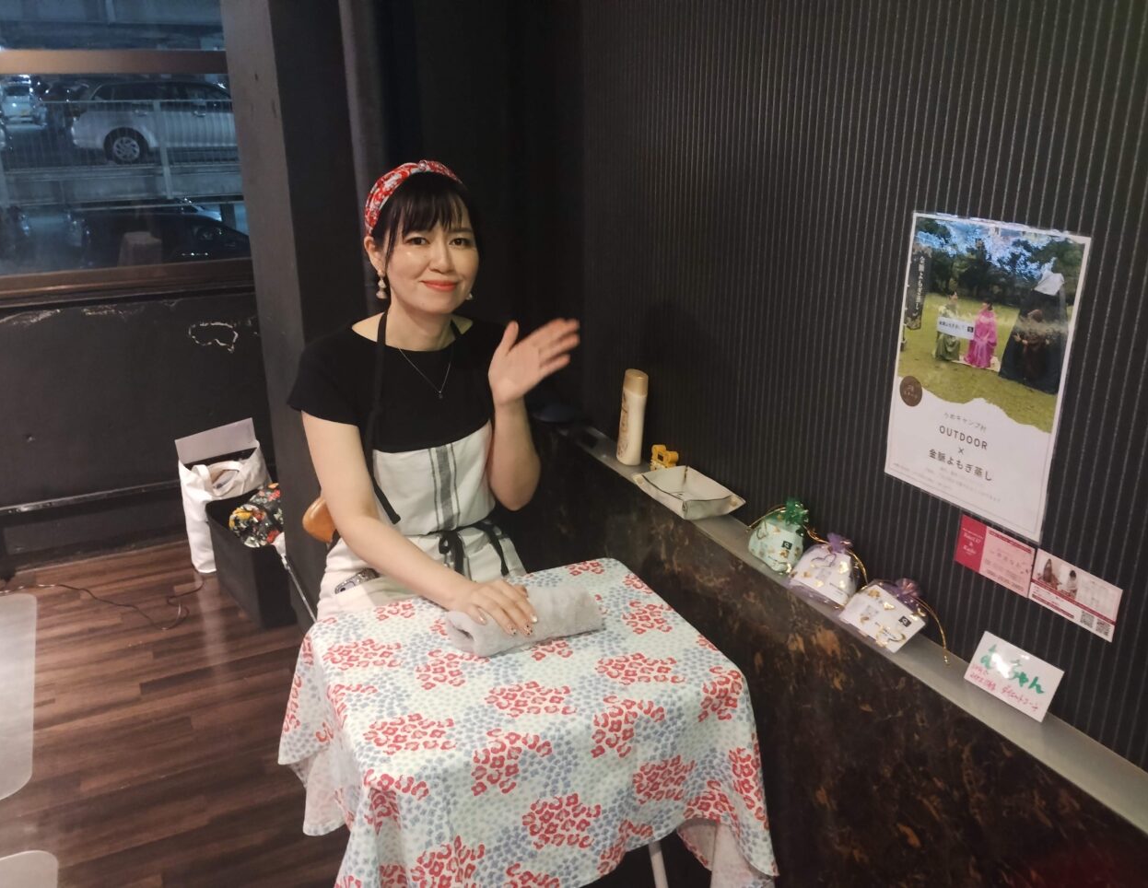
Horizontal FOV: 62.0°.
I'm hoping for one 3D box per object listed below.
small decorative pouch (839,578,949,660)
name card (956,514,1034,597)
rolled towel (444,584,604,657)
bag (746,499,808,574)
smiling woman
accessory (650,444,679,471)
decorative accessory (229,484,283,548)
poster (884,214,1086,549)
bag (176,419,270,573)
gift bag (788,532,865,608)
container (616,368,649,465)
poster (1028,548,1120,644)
[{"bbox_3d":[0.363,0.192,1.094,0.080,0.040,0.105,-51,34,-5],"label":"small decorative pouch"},{"bbox_3d":[0.434,0.115,0.987,0.003,0.055,0.091,-10,22,-24],"label":"name card"},{"bbox_3d":[-0.067,0.234,1.326,0.195,0.054,0.092,-10,22,-24],"label":"rolled towel"},{"bbox_3d":[0.276,0.119,1.264,0.042,0.082,0.080,7,12,-37],"label":"bag"},{"bbox_3d":[-0.172,0.223,1.540,0.440,1.270,0.580,-10,22,-24],"label":"smiling woman"},{"bbox_3d":[0.146,0.028,1.558,0.034,0.042,0.040,-10,22,-24],"label":"accessory"},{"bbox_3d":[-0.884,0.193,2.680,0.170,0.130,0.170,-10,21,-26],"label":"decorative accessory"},{"bbox_3d":[0.408,-0.073,0.973,0.004,0.298,0.211,-10,22,-24],"label":"poster"},{"bbox_3d":[-1.076,0.173,2.957,0.265,0.410,0.120,-19,27,-41],"label":"bag"},{"bbox_3d":[0.317,0.156,1.179,0.040,0.080,0.090,15,7,-40],"label":"gift bag"},{"bbox_3d":[0.099,-0.047,1.605,0.042,0.155,0.042,3,18,-1],"label":"container"},{"bbox_3d":[0.475,0.143,0.908,0.003,0.055,0.091,-10,22,-24],"label":"poster"}]

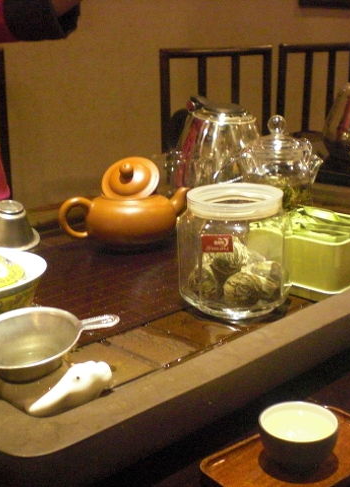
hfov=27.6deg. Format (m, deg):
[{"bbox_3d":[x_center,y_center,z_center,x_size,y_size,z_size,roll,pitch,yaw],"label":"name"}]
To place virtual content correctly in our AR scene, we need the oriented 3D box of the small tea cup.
[{"bbox_3d":[0.085,0.135,0.492,0.052,0.030,0.052,-1,18,0],"label":"small tea cup"}]

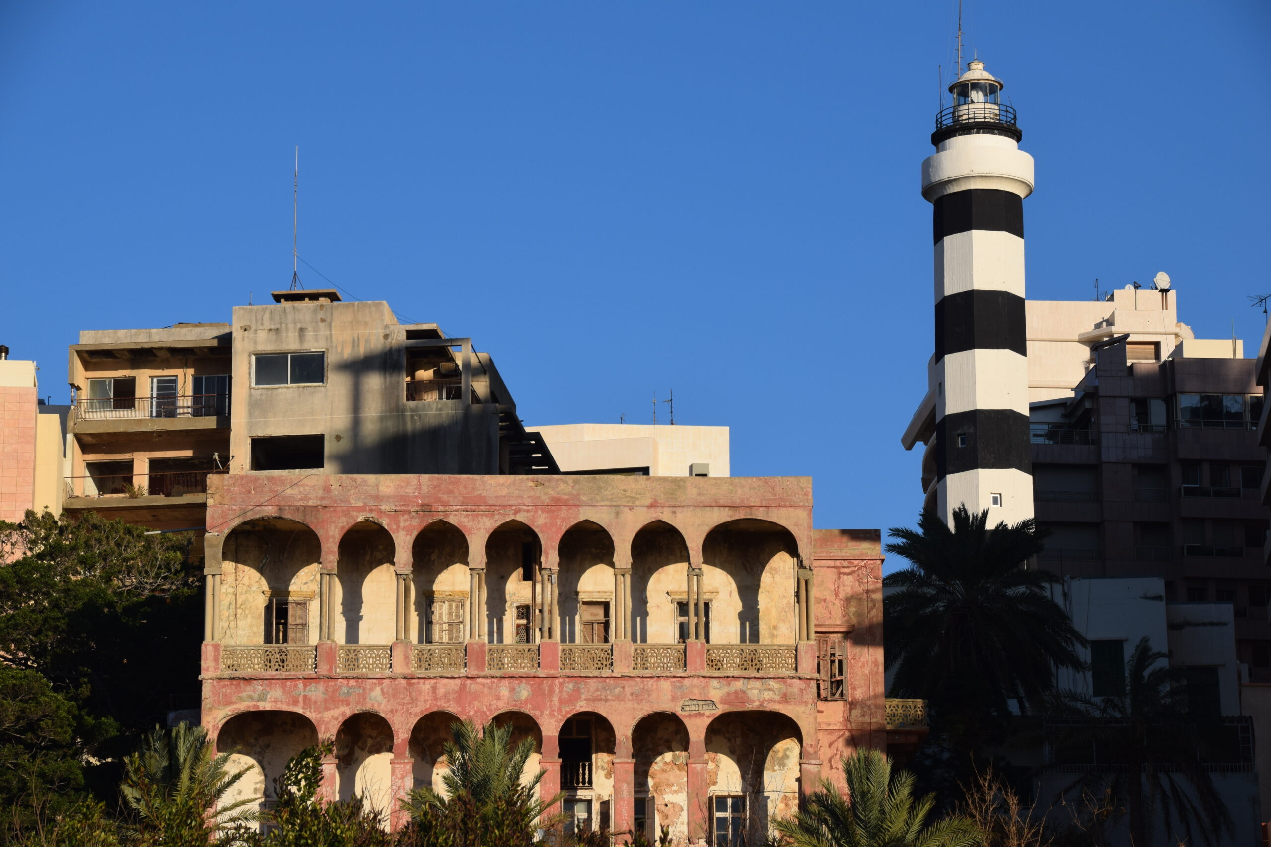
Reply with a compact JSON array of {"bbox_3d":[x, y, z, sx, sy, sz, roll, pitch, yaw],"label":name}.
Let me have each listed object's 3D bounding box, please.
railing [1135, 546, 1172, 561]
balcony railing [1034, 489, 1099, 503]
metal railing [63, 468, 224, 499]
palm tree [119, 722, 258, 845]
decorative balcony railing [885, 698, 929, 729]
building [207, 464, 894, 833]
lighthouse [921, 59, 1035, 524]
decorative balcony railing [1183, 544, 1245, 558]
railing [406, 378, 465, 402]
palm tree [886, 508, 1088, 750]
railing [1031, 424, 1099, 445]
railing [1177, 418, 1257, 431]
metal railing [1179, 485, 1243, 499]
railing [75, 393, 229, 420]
[{"bbox_3d":[26.946,6.789,248.000,1.970,0.830,0.120,2,-13,-8],"label":"railing"},{"bbox_3d":[22.412,3.821,248.000,3.358,0.694,0.100,1,-16,-3],"label":"balcony railing"},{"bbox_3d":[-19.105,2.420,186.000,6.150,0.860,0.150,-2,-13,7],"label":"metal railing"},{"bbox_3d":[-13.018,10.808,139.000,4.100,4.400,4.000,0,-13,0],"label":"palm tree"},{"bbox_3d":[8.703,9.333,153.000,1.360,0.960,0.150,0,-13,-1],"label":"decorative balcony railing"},{"bbox_3d":[-2.994,9.510,154.911,21.200,12.300,17.000,0,-13,-1],"label":"building"},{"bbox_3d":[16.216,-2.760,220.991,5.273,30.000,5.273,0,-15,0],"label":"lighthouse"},{"bbox_3d":[29.638,6.566,244.000,3.233,0.707,0.100,1,-16,-3],"label":"decorative balcony railing"},{"bbox_3d":[-7.088,-1.163,168.000,2.054,0.818,0.080,-2,-16,6],"label":"railing"},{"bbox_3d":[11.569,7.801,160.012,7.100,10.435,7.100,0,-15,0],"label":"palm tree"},{"bbox_3d":[22.360,0.687,249.000,3.606,0.941,0.100,1,-16,-3],"label":"railing"},{"bbox_3d":[30.163,0.090,246.000,4.553,0.665,0.100,1,-16,-3],"label":"railing"},{"bbox_3d":[29.702,3.534,246.000,3.200,0.680,0.120,2,-13,-8],"label":"metal railing"},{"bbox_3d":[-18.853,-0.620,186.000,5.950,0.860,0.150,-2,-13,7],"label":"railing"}]

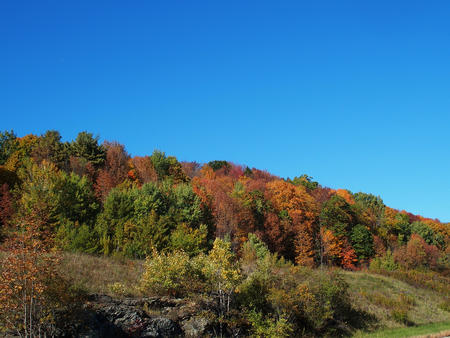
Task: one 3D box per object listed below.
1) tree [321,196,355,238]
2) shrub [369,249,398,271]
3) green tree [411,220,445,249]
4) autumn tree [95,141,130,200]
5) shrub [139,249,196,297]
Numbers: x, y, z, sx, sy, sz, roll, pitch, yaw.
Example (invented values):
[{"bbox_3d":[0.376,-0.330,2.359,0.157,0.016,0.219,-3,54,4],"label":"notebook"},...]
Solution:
[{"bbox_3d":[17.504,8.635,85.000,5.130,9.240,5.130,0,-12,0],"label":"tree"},{"bbox_3d":[20.309,11.596,70.000,3.730,2.790,3.360,0,-12,0],"label":"shrub"},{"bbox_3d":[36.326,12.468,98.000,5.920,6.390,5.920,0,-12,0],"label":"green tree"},{"bbox_3d":[-21.211,0.943,103.000,6.580,12.510,6.580,0,-12,0],"label":"autumn tree"},{"bbox_3d":[-2.316,4.188,22.000,2.270,1.950,2.040,0,-12,0],"label":"shrub"}]

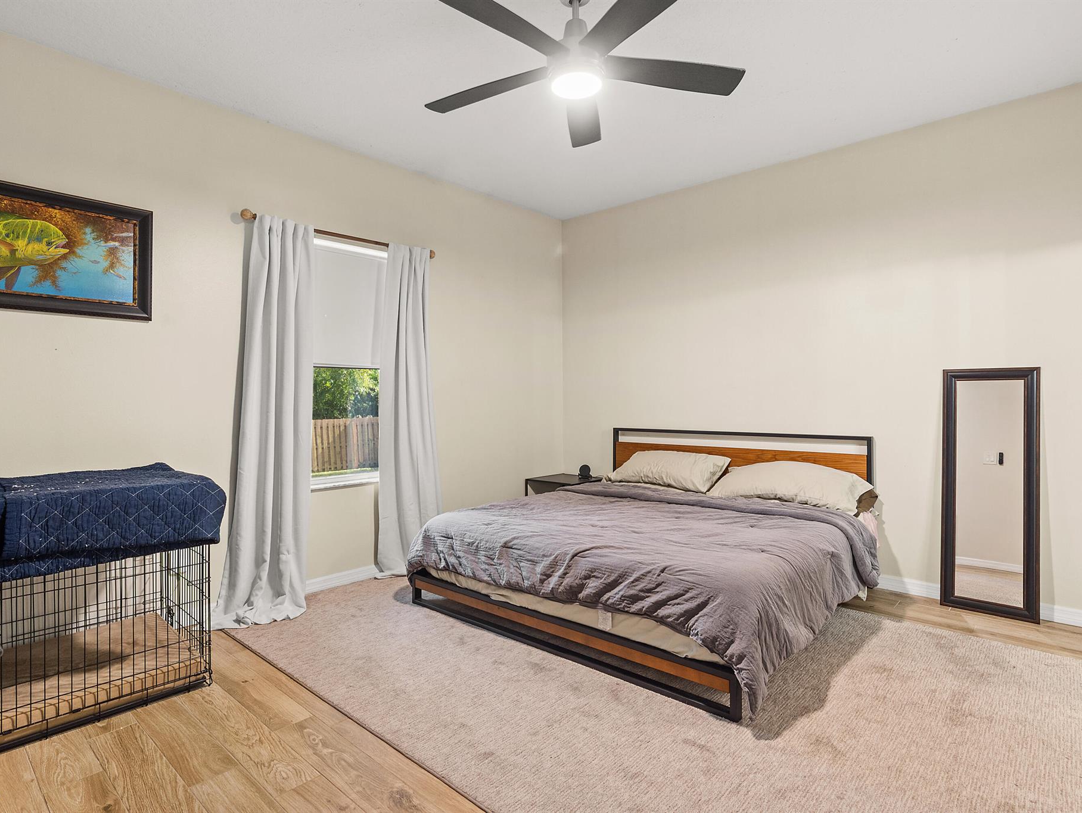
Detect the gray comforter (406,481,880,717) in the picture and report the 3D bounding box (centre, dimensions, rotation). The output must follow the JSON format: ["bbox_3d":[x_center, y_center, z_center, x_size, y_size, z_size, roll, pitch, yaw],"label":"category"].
[{"bbox_3d":[0.572,0.878,3.290,2.120,0.500,1.800,1,1,40],"label":"gray comforter"}]

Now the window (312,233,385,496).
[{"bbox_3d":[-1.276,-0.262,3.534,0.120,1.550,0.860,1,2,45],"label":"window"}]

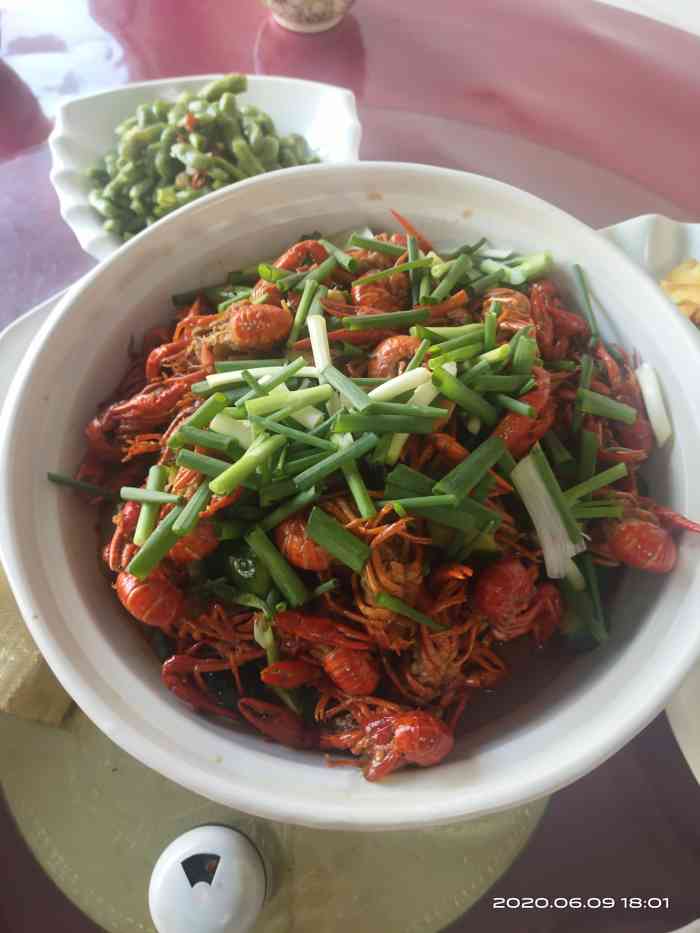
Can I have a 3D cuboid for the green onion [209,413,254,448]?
[{"bbox_3d":[-0.054,-0.017,0.374,0.026,0.008,0.009,27,64,24],"label":"green onion"}]

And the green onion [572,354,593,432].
[{"bbox_3d":[0.114,-0.036,0.398,0.005,0.004,0.049,13,60,8],"label":"green onion"}]

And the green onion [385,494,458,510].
[{"bbox_3d":[0.032,0.017,0.369,0.035,0.004,0.005,-4,64,1],"label":"green onion"}]

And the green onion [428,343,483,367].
[{"bbox_3d":[0.052,-0.054,0.391,0.030,0.004,0.005,-19,61,-20],"label":"green onion"}]

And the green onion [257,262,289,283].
[{"bbox_3d":[-0.038,-0.102,0.435,0.023,0.006,0.007,7,64,9],"label":"green onion"}]

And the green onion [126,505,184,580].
[{"bbox_3d":[-0.085,0.032,0.357,0.008,0.008,0.036,30,77,18],"label":"green onion"}]

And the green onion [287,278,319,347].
[{"bbox_3d":[-0.027,-0.084,0.441,0.006,0.006,0.046,12,62,7],"label":"green onion"}]

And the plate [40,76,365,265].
[{"bbox_3d":[-0.101,-0.194,0.581,0.221,0.050,0.198,-1,61,0],"label":"plate"}]

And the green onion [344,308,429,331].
[{"bbox_3d":[0.019,-0.074,0.410,0.043,0.005,0.006,-9,64,-5],"label":"green onion"}]

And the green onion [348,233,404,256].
[{"bbox_3d":[0.015,-0.124,0.452,0.032,0.006,0.006,20,62,21],"label":"green onion"}]

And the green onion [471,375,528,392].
[{"bbox_3d":[0.073,-0.040,0.396,0.030,0.007,0.007,-4,64,-9],"label":"green onion"}]

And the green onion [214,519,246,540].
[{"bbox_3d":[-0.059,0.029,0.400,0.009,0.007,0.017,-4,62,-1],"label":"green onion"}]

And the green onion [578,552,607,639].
[{"bbox_3d":[0.107,0.057,0.355,0.006,0.004,0.040,-16,95,-8],"label":"green onion"}]

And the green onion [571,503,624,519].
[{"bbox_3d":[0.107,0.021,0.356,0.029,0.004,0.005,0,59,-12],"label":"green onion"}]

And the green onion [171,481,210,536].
[{"bbox_3d":[-0.076,0.019,0.392,0.006,0.006,0.028,22,64,12],"label":"green onion"}]

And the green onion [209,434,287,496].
[{"bbox_3d":[-0.045,-0.001,0.360,0.039,0.007,0.008,-36,65,-6],"label":"green onion"}]

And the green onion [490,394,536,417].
[{"bbox_3d":[0.075,-0.030,0.377,0.024,0.004,0.004,26,63,8],"label":"green onion"}]

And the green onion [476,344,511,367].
[{"bbox_3d":[0.070,-0.055,0.393,0.021,0.005,0.005,-26,62,-24],"label":"green onion"}]

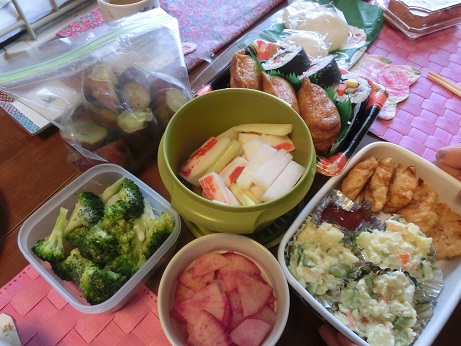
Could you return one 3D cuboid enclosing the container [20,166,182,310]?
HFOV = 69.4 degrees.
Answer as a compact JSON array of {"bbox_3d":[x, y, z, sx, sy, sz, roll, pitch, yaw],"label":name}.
[{"bbox_3d":[-0.124,0.068,0.344,0.122,0.055,0.122,35,63,15],"label":"container"}]

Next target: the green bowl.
[{"bbox_3d":[0.007,-0.007,0.362,0.160,0.092,0.160,2,60,-3],"label":"green bowl"}]

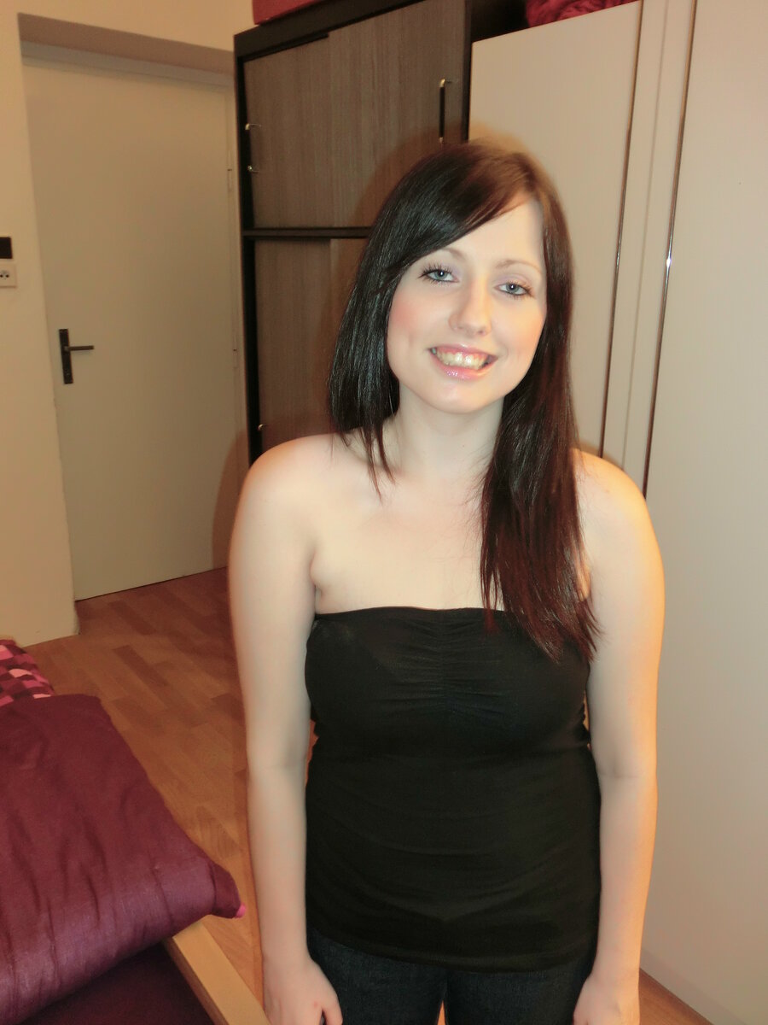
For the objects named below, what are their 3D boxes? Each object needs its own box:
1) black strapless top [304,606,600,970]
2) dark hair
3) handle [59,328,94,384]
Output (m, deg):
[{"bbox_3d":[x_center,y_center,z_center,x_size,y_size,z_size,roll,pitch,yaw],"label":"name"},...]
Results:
[{"bbox_3d":[0.073,0.263,0.925,0.345,0.420,0.250,2,16,5],"label":"black strapless top"},{"bbox_3d":[0.075,-0.102,0.803,0.265,0.475,0.235,2,16,6],"label":"dark hair"},{"bbox_3d":[-1.244,-0.634,3.371,0.117,0.217,0.058,-12,20,-36],"label":"handle"}]

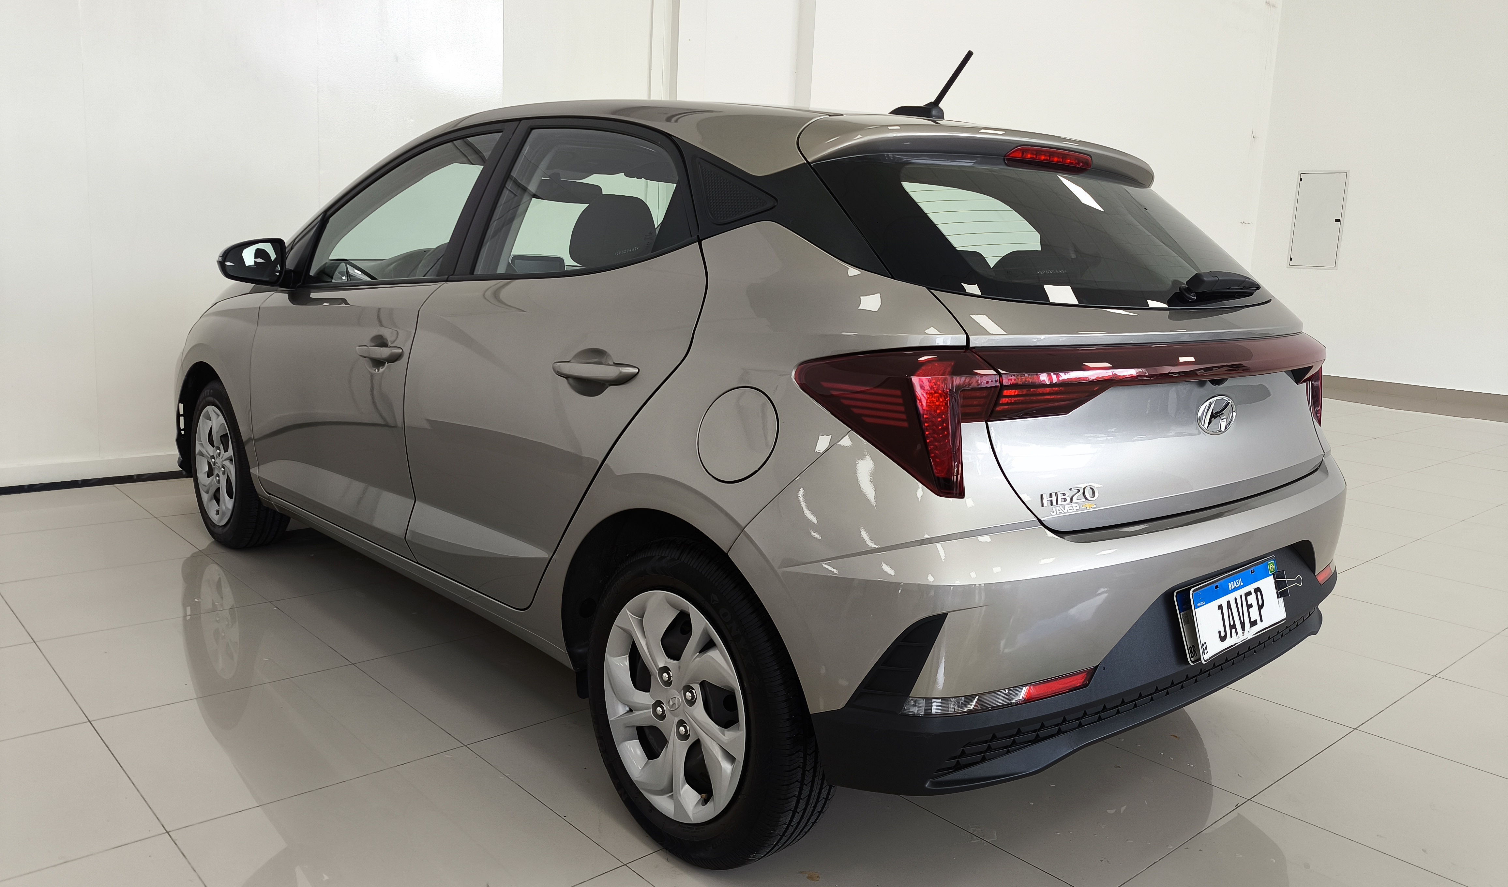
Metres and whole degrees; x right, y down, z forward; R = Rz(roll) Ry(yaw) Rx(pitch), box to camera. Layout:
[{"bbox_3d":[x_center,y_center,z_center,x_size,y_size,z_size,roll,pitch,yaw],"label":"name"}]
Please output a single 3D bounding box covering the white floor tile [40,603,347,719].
[{"bbox_3d":[-1.477,0.558,2.869,0.600,0.012,0.600,-6,14,-42],"label":"white floor tile"}]

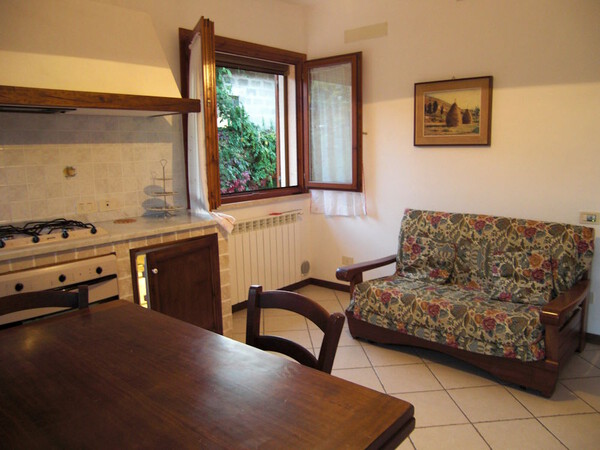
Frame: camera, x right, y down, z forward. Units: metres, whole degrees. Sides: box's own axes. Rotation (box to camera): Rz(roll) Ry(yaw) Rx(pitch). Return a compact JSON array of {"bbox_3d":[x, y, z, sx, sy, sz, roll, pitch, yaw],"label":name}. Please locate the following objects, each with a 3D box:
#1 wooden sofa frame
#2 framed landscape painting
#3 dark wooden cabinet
[{"bbox_3d":[1.087,0.567,3.329,1.424,0.518,0.875,8,13,40],"label":"wooden sofa frame"},{"bbox_3d":[1.148,-0.844,3.686,0.606,0.491,0.032,8,13,40],"label":"framed landscape painting"},{"bbox_3d":[-0.873,0.436,2.975,0.539,0.755,0.588,8,13,40],"label":"dark wooden cabinet"}]

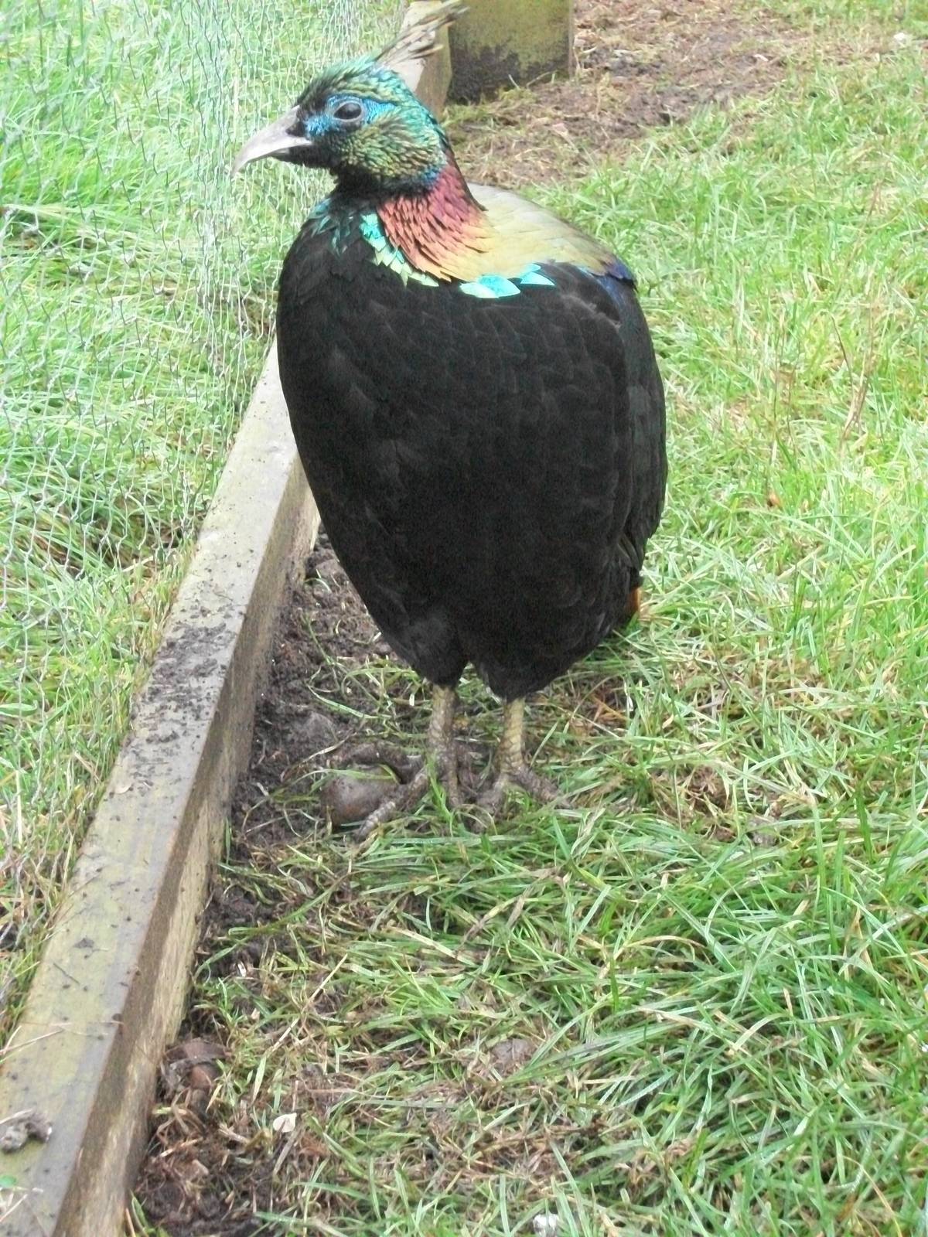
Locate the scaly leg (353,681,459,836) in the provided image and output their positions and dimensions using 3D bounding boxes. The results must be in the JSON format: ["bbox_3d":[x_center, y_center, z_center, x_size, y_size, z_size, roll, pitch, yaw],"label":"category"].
[{"bbox_3d":[-0.030,0.075,1.510,0.052,0.067,0.072,14,25,32],"label":"scaly leg"}]

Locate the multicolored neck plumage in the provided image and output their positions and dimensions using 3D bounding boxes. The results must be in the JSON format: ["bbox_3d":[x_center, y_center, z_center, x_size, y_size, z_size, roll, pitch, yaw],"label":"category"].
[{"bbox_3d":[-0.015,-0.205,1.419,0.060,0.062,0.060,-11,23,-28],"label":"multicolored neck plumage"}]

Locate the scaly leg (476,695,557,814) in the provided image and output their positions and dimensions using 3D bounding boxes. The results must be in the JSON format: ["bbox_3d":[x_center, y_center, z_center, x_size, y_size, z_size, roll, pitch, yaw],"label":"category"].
[{"bbox_3d":[0.027,0.076,1.517,0.046,0.060,0.055,4,21,11],"label":"scaly leg"}]

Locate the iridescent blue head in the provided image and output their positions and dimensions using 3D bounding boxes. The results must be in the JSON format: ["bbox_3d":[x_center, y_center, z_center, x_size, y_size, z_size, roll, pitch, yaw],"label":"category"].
[{"bbox_3d":[-0.062,-0.245,1.371,0.106,0.064,0.050,-3,21,-7],"label":"iridescent blue head"}]

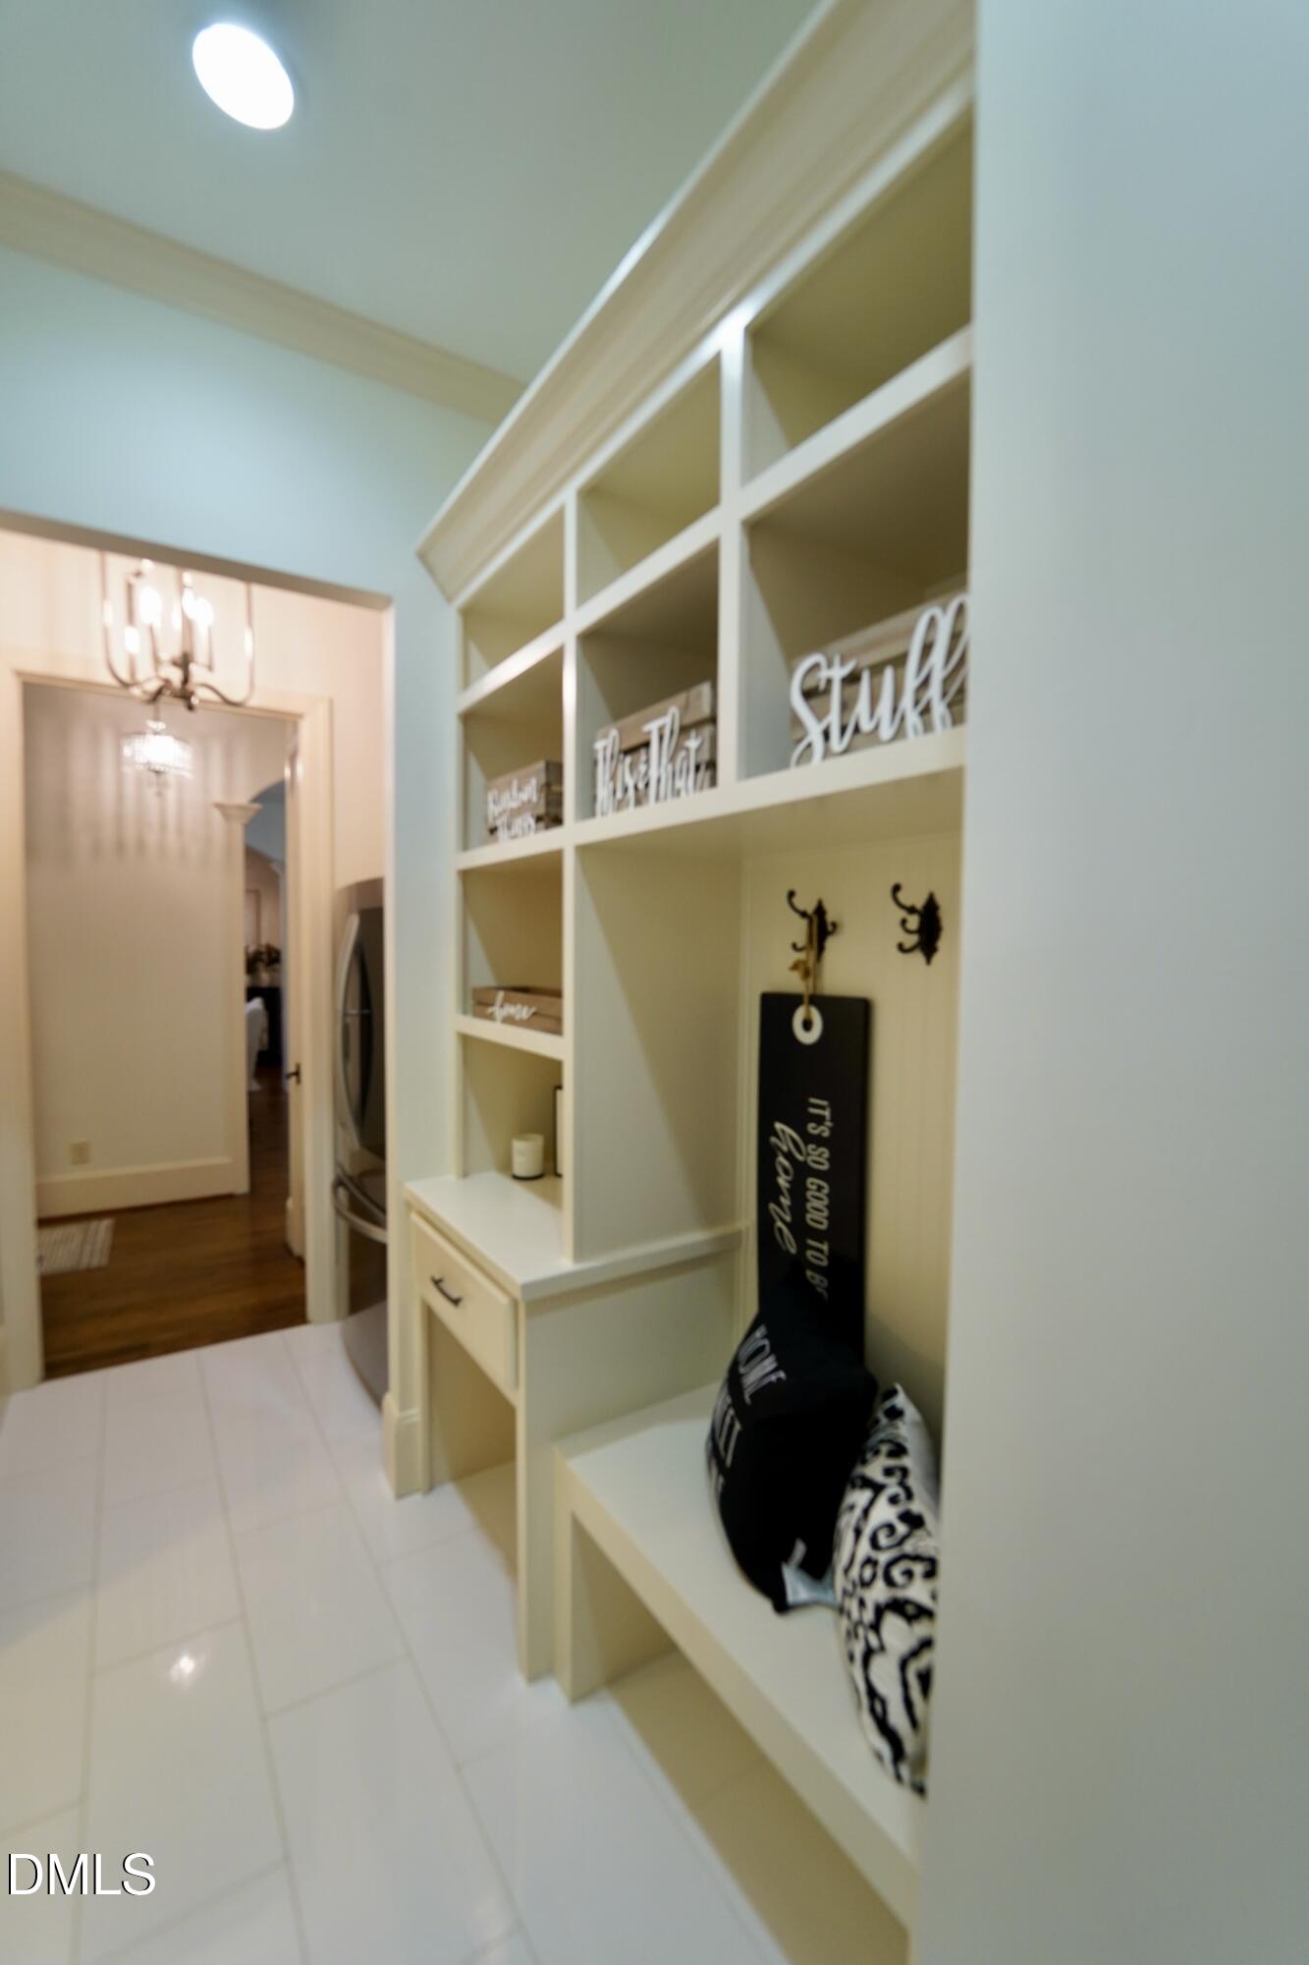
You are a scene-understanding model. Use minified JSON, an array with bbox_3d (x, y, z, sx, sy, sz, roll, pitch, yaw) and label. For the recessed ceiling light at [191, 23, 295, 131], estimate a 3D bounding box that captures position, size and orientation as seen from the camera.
[{"bbox_3d":[-0.710,-1.568,1.322,0.160,0.030,0.160,-1,3,-34],"label":"recessed ceiling light"}]

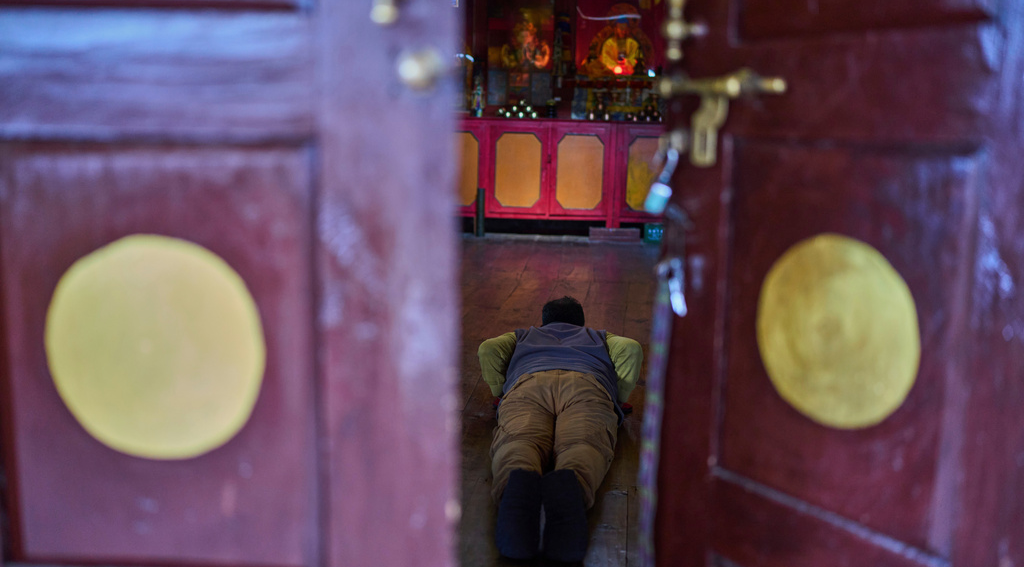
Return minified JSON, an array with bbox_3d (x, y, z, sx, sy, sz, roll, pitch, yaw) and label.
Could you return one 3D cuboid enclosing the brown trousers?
[{"bbox_3d":[0.127,0.416,2.920,0.400,0.220,0.900,2,9,5],"label":"brown trousers"}]

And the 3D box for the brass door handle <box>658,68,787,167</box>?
[{"bbox_3d":[0.274,-0.215,1.296,0.050,0.115,0.195,-5,11,-33],"label":"brass door handle"}]

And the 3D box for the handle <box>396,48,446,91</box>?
[{"bbox_3d":[-0.087,-0.203,0.946,0.045,0.042,0.042,2,9,4],"label":"handle"}]

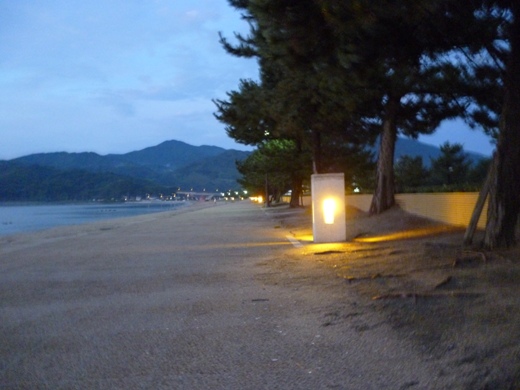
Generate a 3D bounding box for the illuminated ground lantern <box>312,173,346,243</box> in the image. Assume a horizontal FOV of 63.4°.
[{"bbox_3d":[1.914,0.362,12.000,0.900,1.860,0.800,-2,0,-1],"label":"illuminated ground lantern"}]

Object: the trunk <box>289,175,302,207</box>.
[{"bbox_3d":[3.292,-0.417,39.000,1.200,3.200,1.150,-2,0,-1],"label":"trunk"}]

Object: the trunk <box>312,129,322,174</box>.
[{"bbox_3d":[3.999,-2.034,29.000,0.750,5.200,0.750,-2,0,-1],"label":"trunk"}]

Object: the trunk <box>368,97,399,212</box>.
[{"bbox_3d":[4.736,-1.503,16.000,1.050,4.400,1.000,-2,0,-1],"label":"trunk"}]

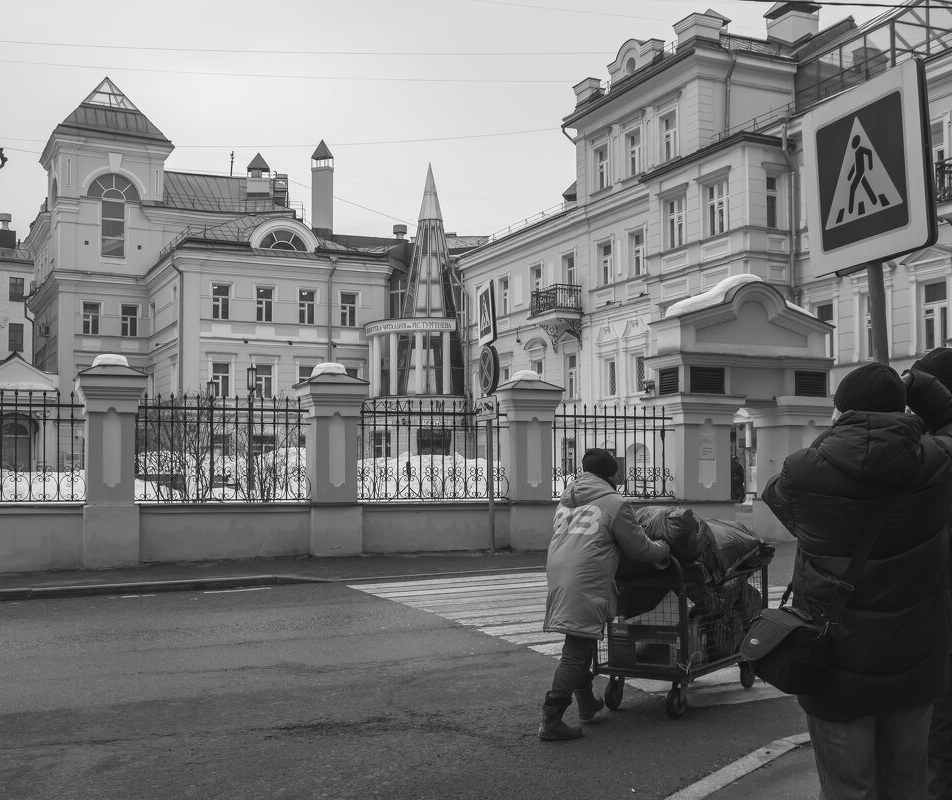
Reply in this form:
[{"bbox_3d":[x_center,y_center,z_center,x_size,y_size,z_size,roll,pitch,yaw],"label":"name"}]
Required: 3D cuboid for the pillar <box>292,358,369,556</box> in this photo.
[{"bbox_3d":[-2.239,0.917,17.100,0.920,2.950,0.920,1,-3,-19],"label":"pillar"}]

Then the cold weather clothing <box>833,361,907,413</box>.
[{"bbox_3d":[1.105,-0.032,3.100,0.205,0.185,0.230,1,-4,-9],"label":"cold weather clothing"}]

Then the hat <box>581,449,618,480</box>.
[{"bbox_3d":[0.724,0.375,6.400,0.200,0.190,0.230,-3,-4,37],"label":"hat"}]

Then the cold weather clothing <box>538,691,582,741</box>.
[{"bbox_3d":[0.465,1.733,6.050,0.265,0.265,0.110,2,-4,-40],"label":"cold weather clothing"}]

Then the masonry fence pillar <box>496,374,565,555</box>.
[{"bbox_3d":[0.869,0.985,18.200,0.920,2.950,0.920,1,-3,-19],"label":"masonry fence pillar"}]

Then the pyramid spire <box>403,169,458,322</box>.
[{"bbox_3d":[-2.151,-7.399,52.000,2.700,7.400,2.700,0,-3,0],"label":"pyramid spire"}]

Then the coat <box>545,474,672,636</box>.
[{"bbox_3d":[0.765,0.888,6.420,0.550,0.930,0.600,-3,-5,35],"label":"coat"}]

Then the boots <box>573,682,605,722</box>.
[{"bbox_3d":[0.664,1.787,6.520,0.115,0.240,0.265,-3,-5,38],"label":"boots"}]

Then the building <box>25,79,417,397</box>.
[{"bbox_3d":[-15.500,-6.084,64.500,18.500,24.500,19.000,2,-4,-24],"label":"building"}]

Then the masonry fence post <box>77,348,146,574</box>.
[{"bbox_3d":[-5.304,0.875,16.050,0.920,3.050,0.920,1,-3,-19],"label":"masonry fence post"}]

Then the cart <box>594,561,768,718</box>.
[{"bbox_3d":[1.400,1.510,7.320,0.660,0.930,1.270,-3,-5,35],"label":"cart"}]

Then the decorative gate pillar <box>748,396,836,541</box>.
[{"bbox_3d":[6.420,1.383,22.200,1.350,2.870,1.200,2,-4,-23],"label":"decorative gate pillar"}]

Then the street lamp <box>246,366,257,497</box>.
[{"bbox_3d":[-6.327,0.883,31.000,0.280,3.700,0.280,2,-4,-23],"label":"street lamp"}]

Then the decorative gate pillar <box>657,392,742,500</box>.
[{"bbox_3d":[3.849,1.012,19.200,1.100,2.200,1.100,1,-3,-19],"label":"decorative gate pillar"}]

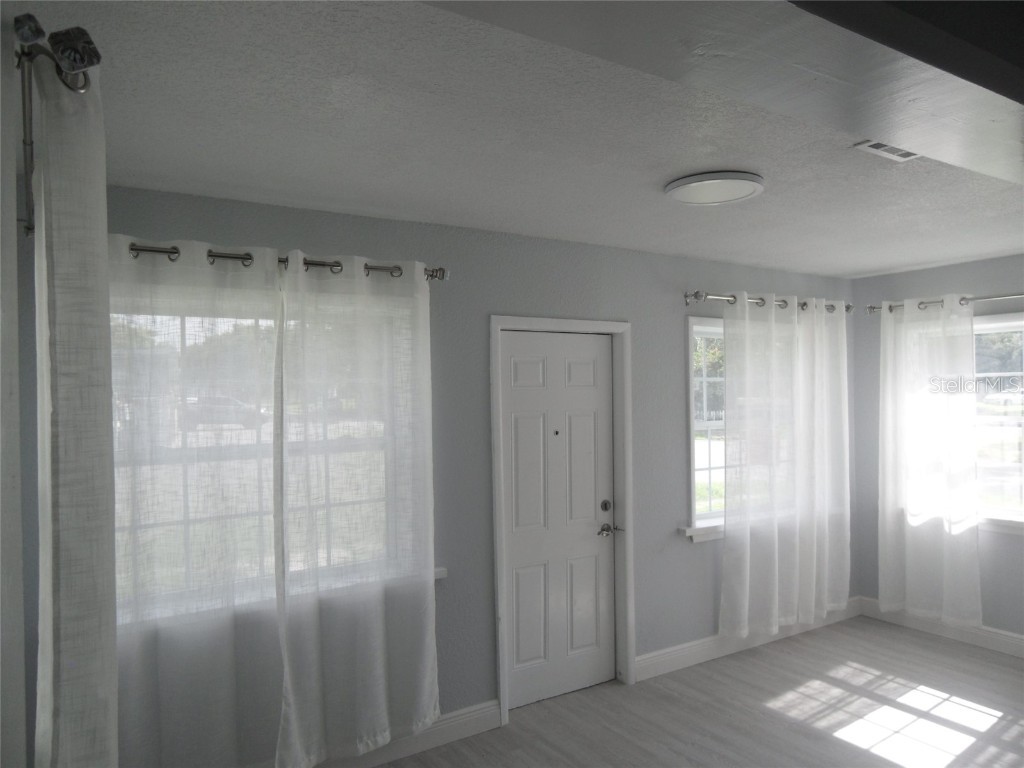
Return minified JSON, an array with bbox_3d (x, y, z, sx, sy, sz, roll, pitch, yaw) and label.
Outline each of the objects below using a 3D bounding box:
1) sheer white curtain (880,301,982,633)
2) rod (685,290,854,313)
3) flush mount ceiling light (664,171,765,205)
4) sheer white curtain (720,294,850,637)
[{"bbox_3d":[2.776,0.501,4.776,0.120,2.175,0.635,0,-1,-33],"label":"sheer white curtain"},{"bbox_3d":[1.744,-0.528,4.696,1.696,0.070,0.120,0,-1,-33],"label":"rod"},{"bbox_3d":[0.796,-0.768,2.811,0.377,0.029,0.377,-1,-1,0],"label":"flush mount ceiling light"},{"bbox_3d":[1.834,0.508,4.698,1.342,2.165,0.120,0,-1,-33],"label":"sheer white curtain"}]

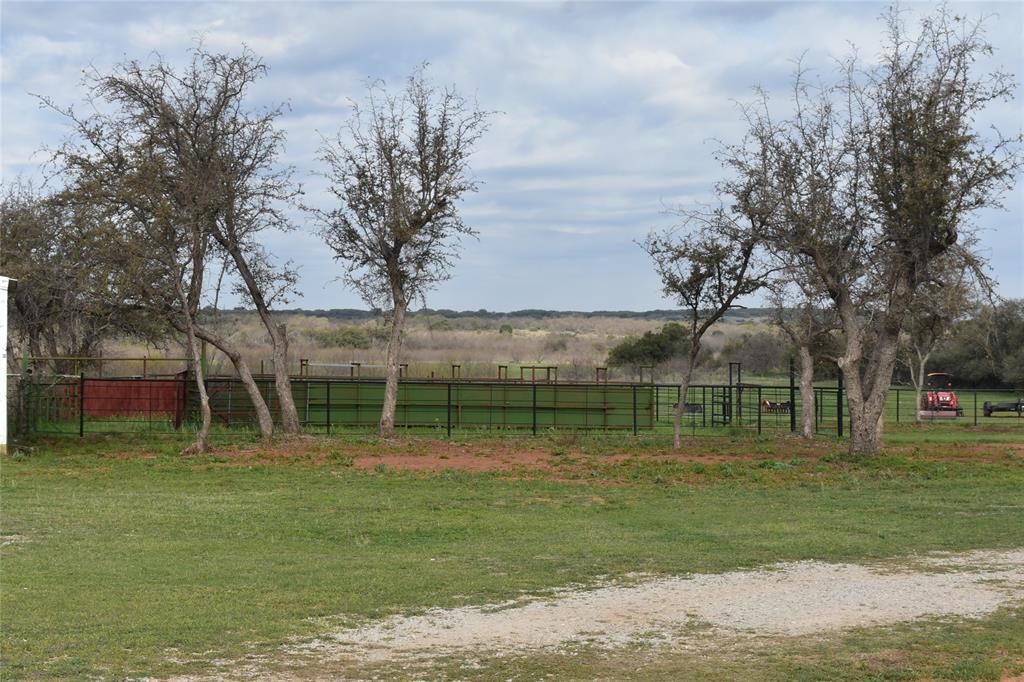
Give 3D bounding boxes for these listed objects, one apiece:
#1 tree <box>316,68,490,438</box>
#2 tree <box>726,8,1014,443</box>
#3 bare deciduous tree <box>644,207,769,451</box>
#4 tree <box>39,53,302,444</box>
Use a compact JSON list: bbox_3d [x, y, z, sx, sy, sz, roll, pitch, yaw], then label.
[{"bbox_3d":[-2.729,-2.201,51.500,4.380,9.310,4.160,0,1,0],"label":"tree"},{"bbox_3d":[8.302,-2.487,46.500,6.500,10.220,5.980,0,1,0],"label":"tree"},{"bbox_3d":[4.750,-0.256,50.000,3.130,5.860,2.970,0,1,0],"label":"bare deciduous tree"},{"bbox_3d":[-7.960,-2.216,48.000,6.190,9.380,5.260,0,1,0],"label":"tree"}]

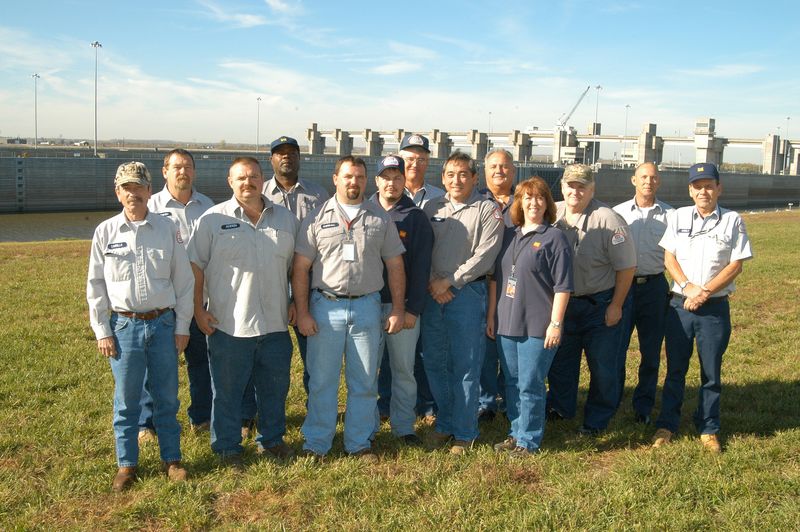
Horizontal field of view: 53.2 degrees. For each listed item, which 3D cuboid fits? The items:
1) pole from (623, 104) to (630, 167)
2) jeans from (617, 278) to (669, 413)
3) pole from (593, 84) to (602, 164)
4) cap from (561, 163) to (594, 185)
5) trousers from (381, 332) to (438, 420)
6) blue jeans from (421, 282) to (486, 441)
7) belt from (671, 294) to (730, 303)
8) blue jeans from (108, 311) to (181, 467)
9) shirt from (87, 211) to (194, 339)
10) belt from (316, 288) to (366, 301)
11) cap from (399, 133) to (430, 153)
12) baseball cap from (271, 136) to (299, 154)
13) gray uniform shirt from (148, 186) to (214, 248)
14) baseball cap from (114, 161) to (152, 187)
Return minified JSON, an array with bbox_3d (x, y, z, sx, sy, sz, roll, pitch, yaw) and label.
[{"bbox_3d":[106.719,-61.011,375.000,2.600,28.854,2.600,2,8,0],"label":"pole"},{"bbox_3d":[1.595,0.541,5.380,0.390,0.950,0.290,5,9,22],"label":"jeans"},{"bbox_3d":[59.000,-41.590,240.000,2.300,25.477,2.300,2,8,0],"label":"pole"},{"bbox_3d":[1.119,-0.581,5.020,0.185,0.140,0.265,5,8,20],"label":"cap"},{"bbox_3d":[0.057,0.504,5.366,0.390,1.020,0.300,2,8,3],"label":"trousers"},{"bbox_3d":[0.329,0.594,4.917,0.410,0.997,0.320,6,9,26],"label":"blue jeans"},{"bbox_3d":[1.901,0.209,5.074,0.360,0.050,0.270,5,9,22],"label":"belt"},{"bbox_3d":[-1.366,0.661,4.275,0.370,0.890,0.290,-1,8,-18],"label":"blue jeans"},{"bbox_3d":[-1.364,0.037,4.240,0.536,0.690,0.300,0,8,-16],"label":"shirt"},{"bbox_3d":[-0.316,0.164,4.676,0.390,0.070,0.270,1,8,-3],"label":"belt"},{"bbox_3d":[0.091,-0.776,5.020,0.190,0.130,0.270,2,8,0],"label":"cap"},{"bbox_3d":[-0.696,-0.732,4.856,0.185,0.125,0.260,1,8,-4],"label":"baseball cap"},{"bbox_3d":[-1.309,-0.142,4.800,0.500,0.680,0.290,-1,8,-18],"label":"gray uniform shirt"},{"bbox_3d":[-1.385,-0.475,4.154,0.195,0.135,0.270,-1,8,-20],"label":"baseball cap"}]

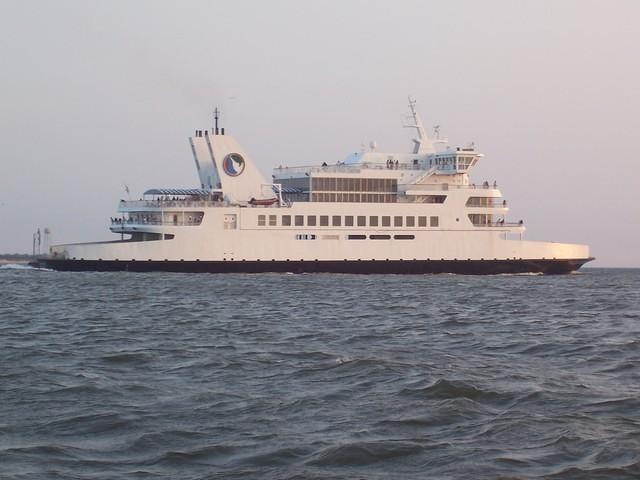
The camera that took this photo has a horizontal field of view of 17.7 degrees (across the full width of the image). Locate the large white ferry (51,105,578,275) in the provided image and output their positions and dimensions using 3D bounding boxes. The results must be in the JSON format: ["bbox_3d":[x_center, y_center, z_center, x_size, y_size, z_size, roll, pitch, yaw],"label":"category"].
[{"bbox_3d":[1.300,-9.300,339.500,97.500,29.600,20.700,1,-1,-24],"label":"large white ferry"}]

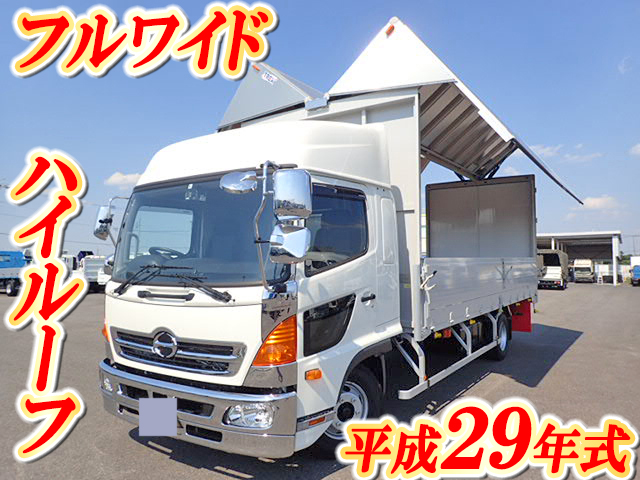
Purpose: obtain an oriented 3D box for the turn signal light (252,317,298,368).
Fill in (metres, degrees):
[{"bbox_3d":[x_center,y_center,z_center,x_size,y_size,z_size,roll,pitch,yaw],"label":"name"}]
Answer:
[{"bbox_3d":[-0.310,0.692,3.150,0.280,0.320,0.150,-1,-2,23],"label":"turn signal light"}]

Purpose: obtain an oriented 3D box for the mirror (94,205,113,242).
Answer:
[{"bbox_3d":[-2.108,-0.166,4.500,0.110,0.320,0.200,2,-3,-43],"label":"mirror"}]

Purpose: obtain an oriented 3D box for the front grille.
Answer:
[{"bbox_3d":[-1.165,0.845,3.608,1.520,0.280,0.150,-2,-3,35],"label":"front grille"}]

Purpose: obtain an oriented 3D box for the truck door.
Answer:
[{"bbox_3d":[0.160,0.370,3.501,0.160,1.580,1.040,-2,-3,35],"label":"truck door"}]

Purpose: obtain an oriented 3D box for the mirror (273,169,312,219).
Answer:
[{"bbox_3d":[-0.169,-0.289,2.840,0.210,0.290,0.110,-1,-2,13],"label":"mirror"}]

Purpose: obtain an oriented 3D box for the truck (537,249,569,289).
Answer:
[{"bbox_3d":[12.976,1.685,25.857,1.550,2.080,3.700,-2,-3,35],"label":"truck"}]

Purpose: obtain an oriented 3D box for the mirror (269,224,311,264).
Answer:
[{"bbox_3d":[-0.181,0.028,2.840,0.230,0.240,0.130,-1,-2,13],"label":"mirror"}]

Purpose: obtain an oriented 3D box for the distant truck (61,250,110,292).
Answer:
[{"bbox_3d":[-13.665,1.982,27.200,5.000,2.250,1.900,0,-3,-3],"label":"distant truck"}]

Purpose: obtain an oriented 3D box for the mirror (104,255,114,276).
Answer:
[{"bbox_3d":[-2.035,0.248,4.500,0.130,0.230,0.200,2,-3,-43],"label":"mirror"}]

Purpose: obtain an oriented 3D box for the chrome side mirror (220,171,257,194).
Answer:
[{"bbox_3d":[-0.511,-0.361,2.900,0.210,0.140,0.140,-2,-3,35],"label":"chrome side mirror"}]

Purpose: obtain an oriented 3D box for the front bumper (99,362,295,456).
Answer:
[{"bbox_3d":[-1.128,1.275,3.642,2.160,0.420,0.370,-2,-3,34],"label":"front bumper"}]

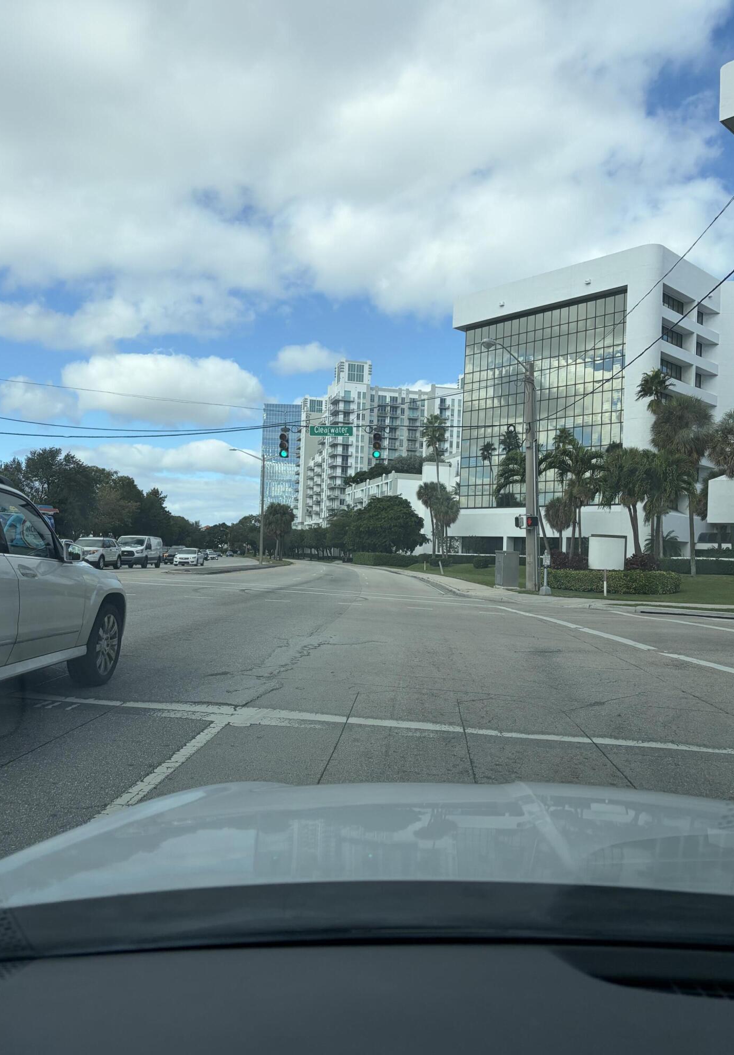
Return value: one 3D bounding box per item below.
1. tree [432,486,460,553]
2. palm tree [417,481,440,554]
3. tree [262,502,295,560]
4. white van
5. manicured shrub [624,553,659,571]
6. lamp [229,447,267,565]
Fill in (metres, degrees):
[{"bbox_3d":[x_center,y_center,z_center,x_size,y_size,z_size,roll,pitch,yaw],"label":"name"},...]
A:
[{"bbox_3d":[8.650,-0.412,88.000,3.000,8.400,3.000,3,-2,0],"label":"tree"},{"bbox_3d":[6.911,-0.641,88.000,2.900,8.800,2.900,3,-2,0],"label":"palm tree"},{"bbox_3d":[-12.694,0.588,113.000,4.600,8.300,4.600,3,-2,0],"label":"tree"},{"bbox_3d":[-15.150,1.590,52.400,2.070,2.100,5.650,3,-2,-2],"label":"white van"},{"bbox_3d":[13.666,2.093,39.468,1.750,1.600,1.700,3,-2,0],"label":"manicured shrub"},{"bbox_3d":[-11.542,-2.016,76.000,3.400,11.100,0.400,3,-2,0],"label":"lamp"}]

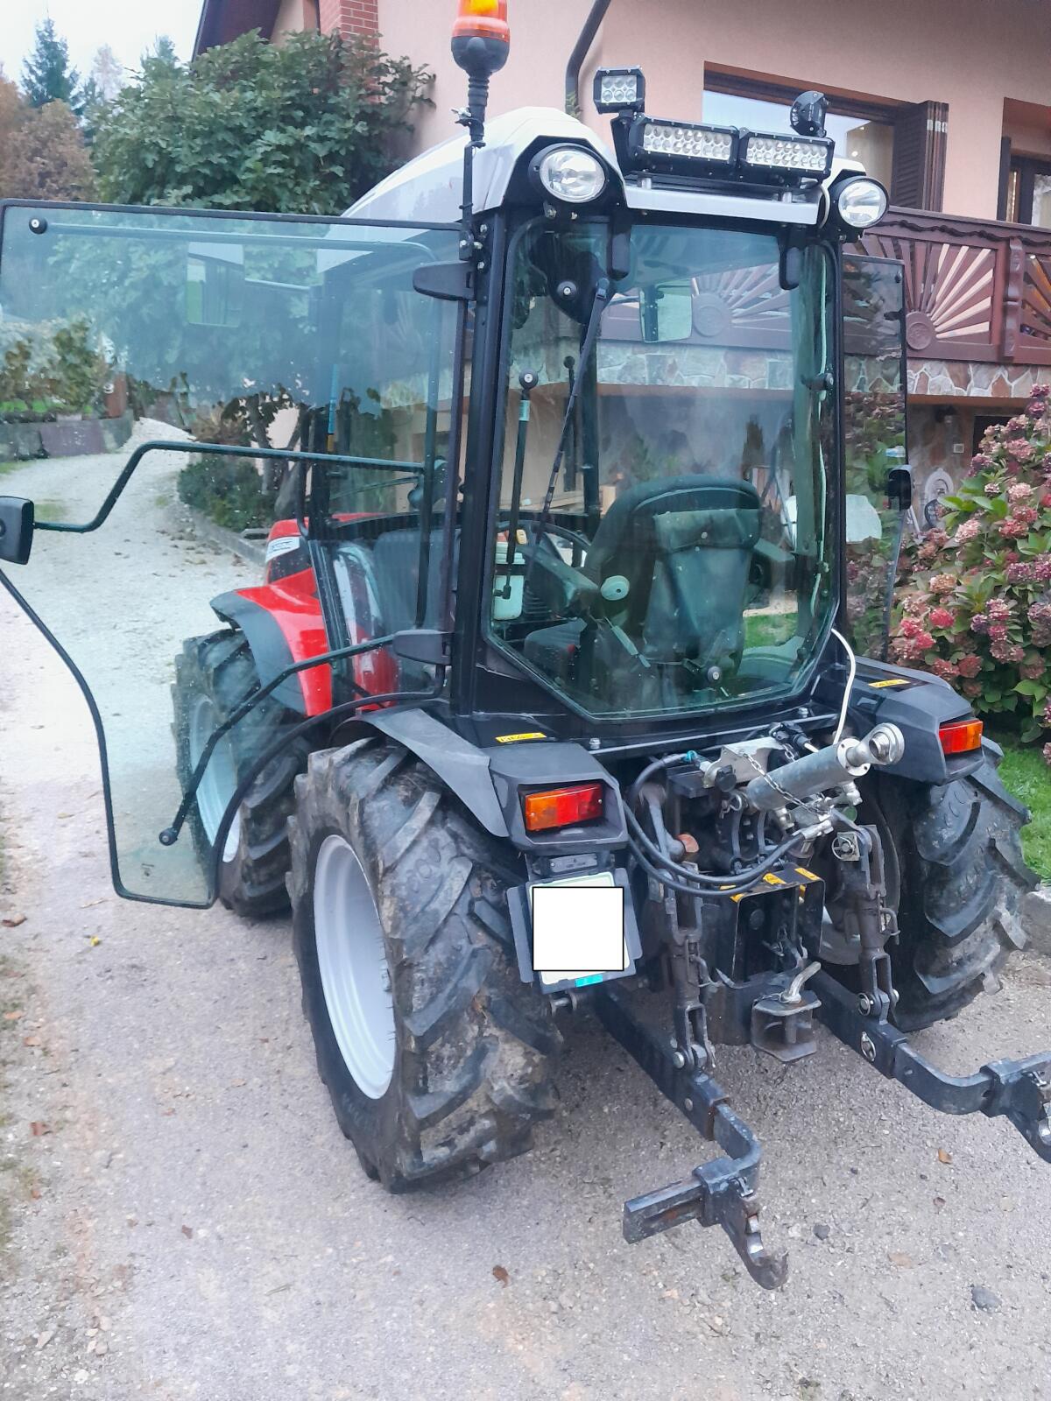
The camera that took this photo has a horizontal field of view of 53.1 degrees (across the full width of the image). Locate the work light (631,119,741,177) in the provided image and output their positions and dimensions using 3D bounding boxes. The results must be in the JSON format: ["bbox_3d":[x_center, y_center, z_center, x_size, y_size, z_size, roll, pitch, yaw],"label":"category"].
[{"bbox_3d":[0.307,-1.115,2.110,0.234,0.080,0.065,-7,23,-24],"label":"work light"}]

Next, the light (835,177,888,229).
[{"bbox_3d":[0.719,-1.099,2.340,0.148,0.105,0.080,-9,22,-29],"label":"light"}]

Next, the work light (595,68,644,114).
[{"bbox_3d":[0.184,-1.183,2.048,0.097,0.080,0.065,0,20,7],"label":"work light"}]

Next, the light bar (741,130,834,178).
[{"bbox_3d":[0.528,-1.142,2.205,0.234,0.080,0.065,-7,23,-24],"label":"light bar"}]

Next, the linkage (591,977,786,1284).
[{"bbox_3d":[0.220,0.854,2.163,0.345,0.240,0.850,-7,13,-24],"label":"linkage"}]

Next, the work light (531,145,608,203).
[{"bbox_3d":[0.080,-1.016,2.047,0.148,0.105,0.080,-6,21,-20],"label":"work light"}]

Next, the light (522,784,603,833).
[{"bbox_3d":[0.070,0.206,2.027,0.158,0.066,0.042,-7,13,-24],"label":"light"}]

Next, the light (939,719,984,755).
[{"bbox_3d":[0.998,0.086,2.451,0.158,0.066,0.042,-7,13,-24],"label":"light"}]

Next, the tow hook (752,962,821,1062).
[{"bbox_3d":[0.570,0.678,2.312,0.105,0.168,0.130,-7,13,-24],"label":"tow hook"}]

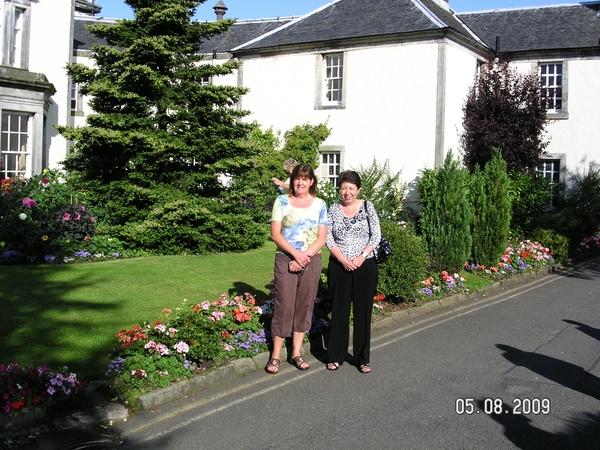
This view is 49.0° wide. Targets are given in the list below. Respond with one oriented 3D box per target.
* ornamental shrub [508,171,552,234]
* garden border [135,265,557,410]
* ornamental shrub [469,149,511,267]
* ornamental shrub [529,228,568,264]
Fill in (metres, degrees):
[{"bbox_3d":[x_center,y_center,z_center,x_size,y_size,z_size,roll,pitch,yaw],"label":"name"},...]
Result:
[{"bbox_3d":[4.510,-0.212,12.913,1.000,1.550,0.900,1,4,0],"label":"ornamental shrub"},{"bbox_3d":[1.656,0.937,8.046,0.200,0.130,9.210,5,6,37],"label":"garden border"},{"bbox_3d":[3.107,-0.266,10.802,0.720,1.920,0.720,1,4,0],"label":"ornamental shrub"},{"bbox_3d":[4.509,0.319,11.895,0.700,0.650,0.650,1,4,0],"label":"ornamental shrub"}]

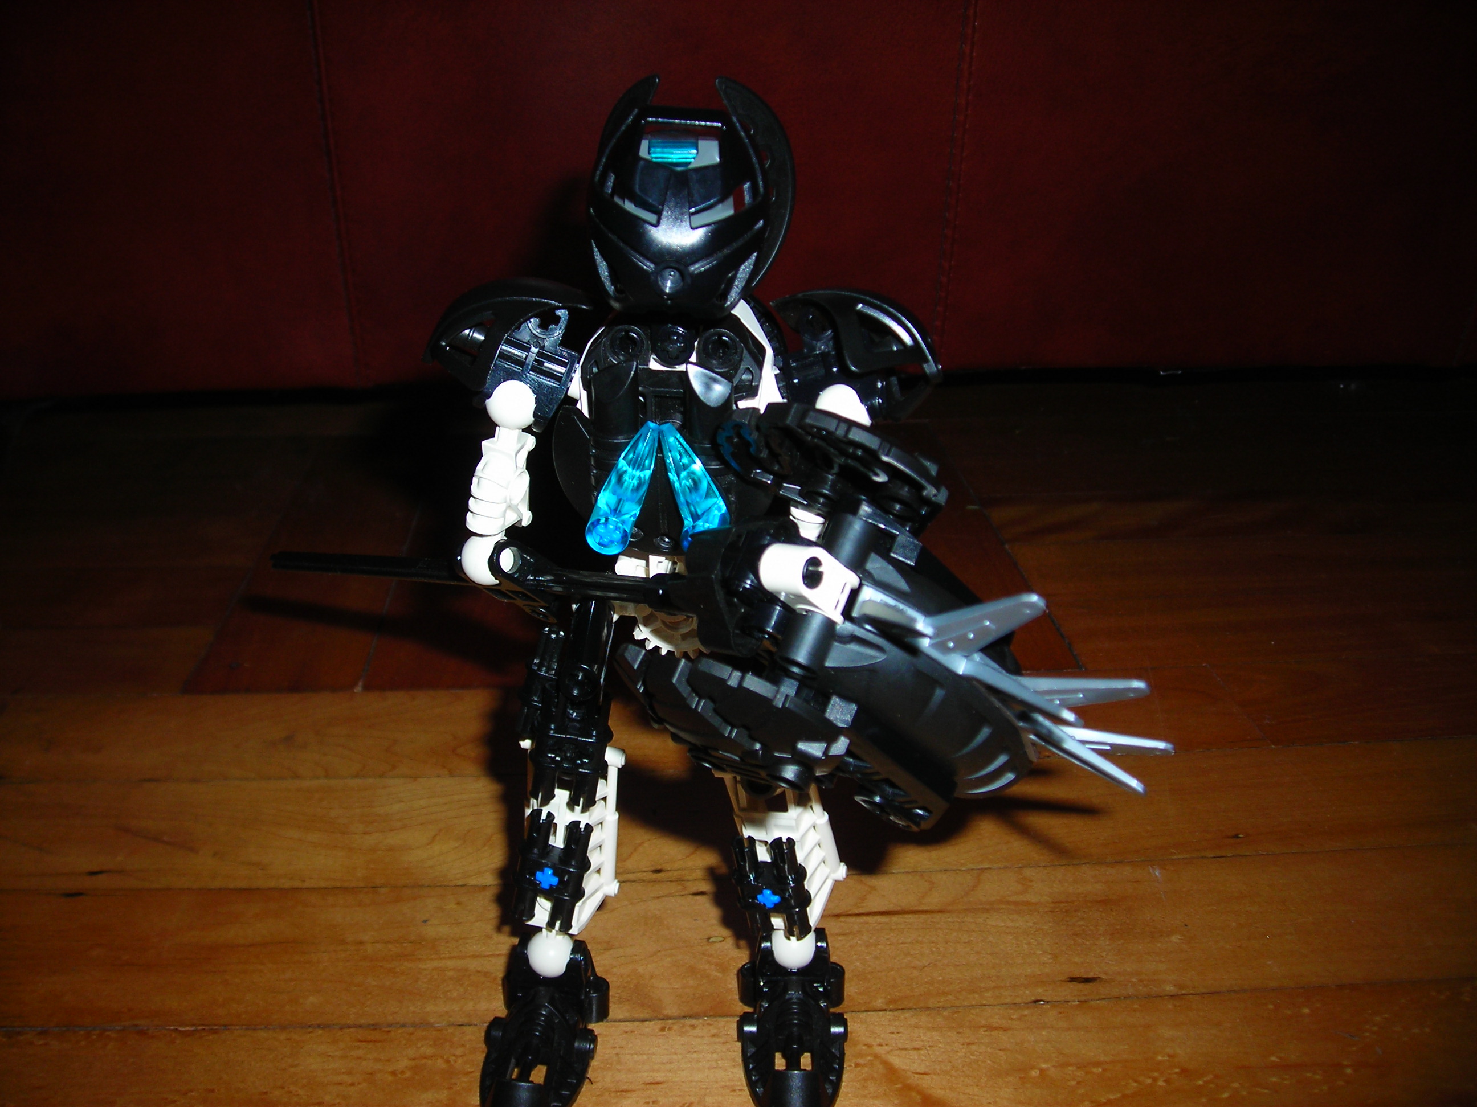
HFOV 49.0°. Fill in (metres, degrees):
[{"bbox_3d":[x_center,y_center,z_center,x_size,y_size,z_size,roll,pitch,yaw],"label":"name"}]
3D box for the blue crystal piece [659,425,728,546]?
[{"bbox_3d":[-0.010,-0.015,0.311,0.009,0.009,0.035,-9,39,-11],"label":"blue crystal piece"}]

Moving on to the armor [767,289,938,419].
[{"bbox_3d":[0.025,-0.043,0.349,0.034,0.028,0.027,-1,9,-7],"label":"armor"}]

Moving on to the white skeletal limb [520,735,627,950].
[{"bbox_3d":[-0.036,0.064,0.348,0.021,0.052,0.017,10,8,17],"label":"white skeletal limb"}]

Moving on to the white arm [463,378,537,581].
[{"bbox_3d":[-0.049,-0.015,0.335,0.012,0.042,0.013,9,0,21],"label":"white arm"}]

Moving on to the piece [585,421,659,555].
[{"bbox_3d":[-0.021,-0.015,0.311,0.009,0.009,0.035,7,40,8],"label":"piece"}]

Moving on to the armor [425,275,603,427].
[{"bbox_3d":[-0.047,-0.043,0.343,0.035,0.030,0.027,1,9,7],"label":"armor"}]

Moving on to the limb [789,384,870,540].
[{"bbox_3d":[0.018,-0.016,0.341,0.012,0.042,0.013,13,0,-6],"label":"limb"}]

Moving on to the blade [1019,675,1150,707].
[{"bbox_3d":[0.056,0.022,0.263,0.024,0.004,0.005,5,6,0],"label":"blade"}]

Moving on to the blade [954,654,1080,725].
[{"bbox_3d":[0.045,0.022,0.258,0.024,0.004,0.006,28,0,0],"label":"blade"}]

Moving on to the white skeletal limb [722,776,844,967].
[{"bbox_3d":[0.009,0.062,0.348,0.021,0.052,0.017,-6,8,23],"label":"white skeletal limb"}]

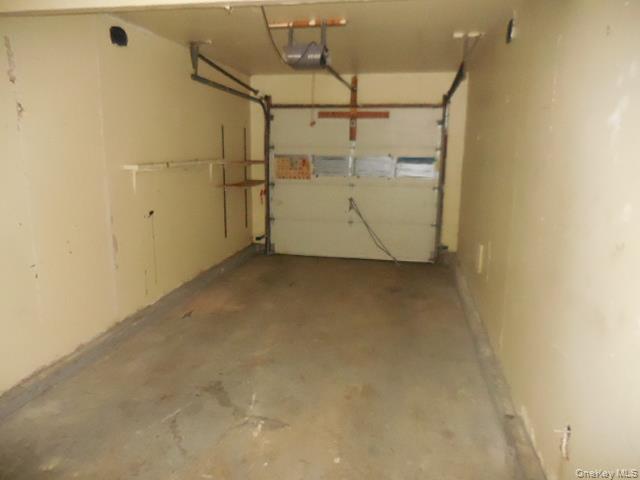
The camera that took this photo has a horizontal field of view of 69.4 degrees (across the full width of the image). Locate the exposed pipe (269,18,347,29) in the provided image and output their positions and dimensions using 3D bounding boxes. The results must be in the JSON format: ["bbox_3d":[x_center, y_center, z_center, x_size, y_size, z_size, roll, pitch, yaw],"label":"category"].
[{"bbox_3d":[-0.111,-1.682,3.601,0.630,0.040,0.060,3,12,11],"label":"exposed pipe"}]

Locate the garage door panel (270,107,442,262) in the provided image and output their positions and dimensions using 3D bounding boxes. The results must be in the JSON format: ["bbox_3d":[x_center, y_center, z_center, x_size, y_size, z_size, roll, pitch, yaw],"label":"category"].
[{"bbox_3d":[0.473,-0.773,6.478,2.400,2.120,0.050,3,12,11],"label":"garage door panel"}]

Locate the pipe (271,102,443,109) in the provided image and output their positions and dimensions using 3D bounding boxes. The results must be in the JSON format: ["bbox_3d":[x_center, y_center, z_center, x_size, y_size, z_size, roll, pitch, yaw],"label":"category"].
[{"bbox_3d":[0.447,-1.794,6.200,2.340,0.045,0.045,3,12,11],"label":"pipe"}]

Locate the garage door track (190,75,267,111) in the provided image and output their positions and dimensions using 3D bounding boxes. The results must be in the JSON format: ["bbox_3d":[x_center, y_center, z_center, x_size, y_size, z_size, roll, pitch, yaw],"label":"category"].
[{"bbox_3d":[-0.965,-1.642,5.293,0.070,0.160,2.120,3,12,11],"label":"garage door track"}]

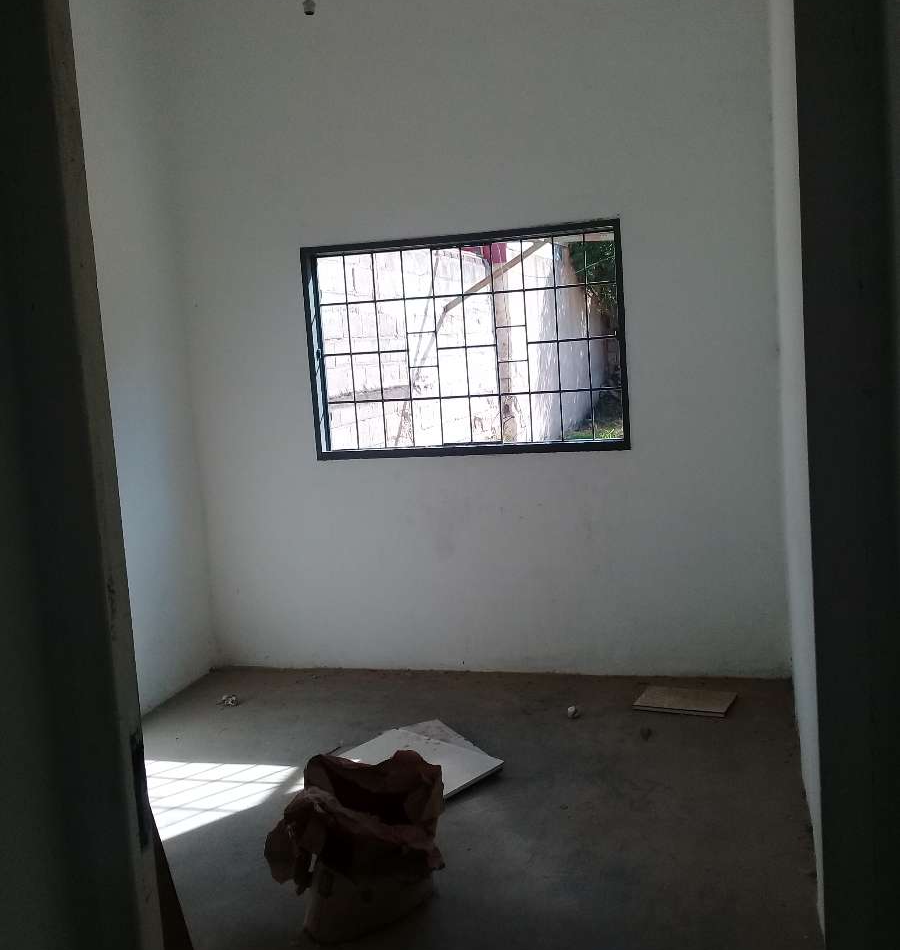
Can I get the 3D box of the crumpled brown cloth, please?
[{"bbox_3d":[-0.284,0.994,3.034,0.470,0.290,0.370,-5,7,-7],"label":"crumpled brown cloth"}]

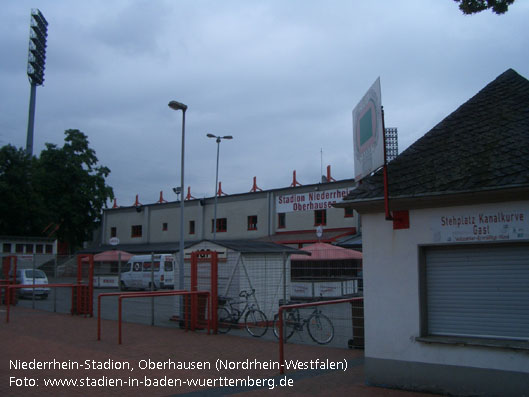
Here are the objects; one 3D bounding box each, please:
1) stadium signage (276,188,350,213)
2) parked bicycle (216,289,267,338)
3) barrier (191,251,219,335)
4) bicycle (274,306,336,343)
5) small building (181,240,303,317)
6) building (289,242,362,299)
[{"bbox_3d":[4.082,0.232,43.947,7.930,1.490,0.100,-6,-10,40],"label":"stadium signage"},{"bbox_3d":[-0.628,2.947,13.660,1.800,1.090,0.580,-6,-10,39],"label":"parked bicycle"},{"bbox_3d":[-1.592,2.498,14.314,0.960,2.140,0.180,-7,-10,42],"label":"barrier"},{"bbox_3d":[0.888,2.781,12.316,1.730,1.060,0.580,-6,-9,38],"label":"bicycle"},{"bbox_3d":[-0.741,2.720,17.585,3.210,2.550,3.470,-7,-10,42],"label":"small building"},{"bbox_3d":[3.272,4.289,31.778,4.300,3.120,4.100,-3,-8,20],"label":"building"}]

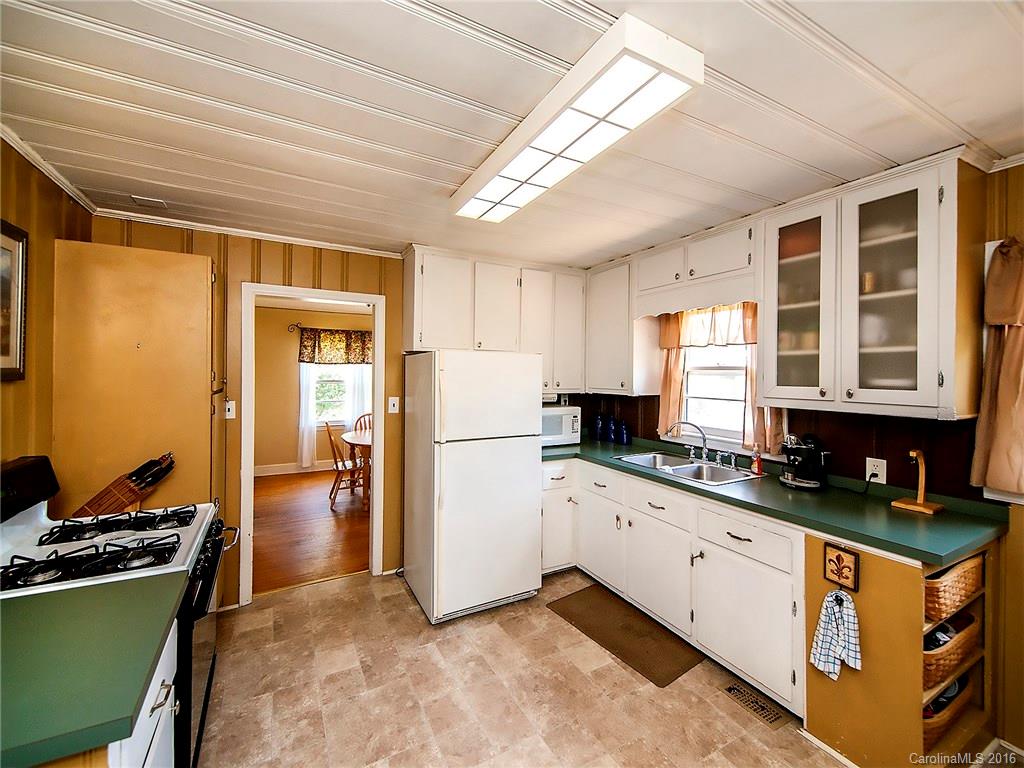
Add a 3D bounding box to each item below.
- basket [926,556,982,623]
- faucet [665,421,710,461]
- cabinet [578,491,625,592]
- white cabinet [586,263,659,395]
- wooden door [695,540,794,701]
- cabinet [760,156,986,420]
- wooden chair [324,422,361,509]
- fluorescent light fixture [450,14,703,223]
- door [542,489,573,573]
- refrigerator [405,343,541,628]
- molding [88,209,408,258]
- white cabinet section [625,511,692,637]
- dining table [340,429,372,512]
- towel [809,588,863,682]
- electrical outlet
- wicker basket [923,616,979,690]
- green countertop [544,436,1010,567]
[{"bbox_3d":[1.598,0.767,1.702,0.540,0.175,0.310,0,1,-28],"label":"basket"},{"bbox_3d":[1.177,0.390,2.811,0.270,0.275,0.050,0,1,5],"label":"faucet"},{"bbox_3d":[0.617,1.076,2.886,0.025,0.555,0.490,0,1,-28],"label":"cabinet"},{"bbox_3d":[0.911,-0.428,3.428,0.300,1.024,0.562,0,1,-29],"label":"white cabinet"},{"bbox_3d":[1.091,1.114,2.004,0.030,0.537,0.495,0,1,-29],"label":"wooden door"},{"bbox_3d":[1.705,-0.390,2.046,0.310,1.040,0.780,0,1,-28],"label":"cabinet"},{"bbox_3d":[-1.956,0.918,4.891,0.430,0.950,0.460,0,1,-28],"label":"wooden chair"},{"bbox_3d":[0.128,-0.917,1.681,0.292,0.110,1.245,0,1,-28],"label":"fluorescent light fixture"},{"bbox_3d":[0.347,1.107,3.167,0.269,0.575,0.025,0,1,-27],"label":"door"},{"bbox_3d":[-0.295,0.616,2.872,0.696,1.633,0.780,0,1,-29],"label":"refrigerator"},{"bbox_3d":[-1.556,-0.948,2.691,1.710,0.045,0.042,0,1,-29],"label":"molding"},{"bbox_3d":[0.847,1.101,2.452,0.030,0.552,0.480,0,1,-29],"label":"white cabinet section"},{"bbox_3d":[-1.320,1.006,5.101,1.403,0.735,1.170,0,1,-29],"label":"dining table"},{"bbox_3d":[1.256,0.977,1.614,0.050,0.360,0.180,0,1,-28],"label":"towel"},{"bbox_3d":[1.843,0.436,2.098,0.012,0.119,0.077,0,1,-28],"label":"electrical outlet"},{"bbox_3d":[1.597,1.025,1.707,0.540,0.170,0.310,0,1,-28],"label":"wicker basket"},{"bbox_3d":[0.908,0.522,2.590,1.115,0.096,2.647,0,1,-29],"label":"green countertop"}]

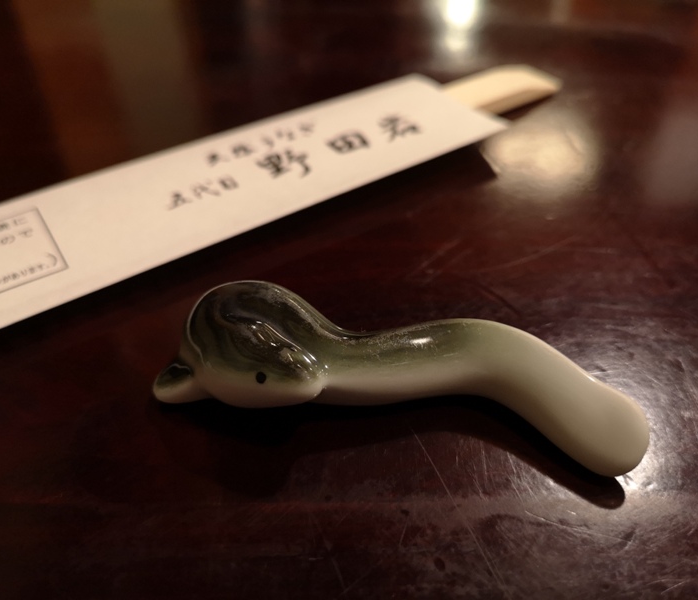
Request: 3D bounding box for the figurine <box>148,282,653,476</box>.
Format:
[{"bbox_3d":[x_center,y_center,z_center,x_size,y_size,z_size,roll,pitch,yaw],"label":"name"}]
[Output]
[{"bbox_3d":[0.007,0.007,0.091,0.072,0.019,0.022,7,43,7],"label":"figurine"}]

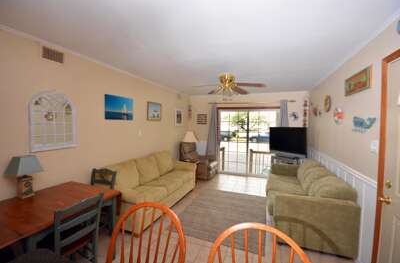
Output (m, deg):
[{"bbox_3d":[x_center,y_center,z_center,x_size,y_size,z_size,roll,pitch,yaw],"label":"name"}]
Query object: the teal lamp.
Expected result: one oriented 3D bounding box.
[{"bbox_3d":[-1.806,0.462,1.728,0.230,0.420,0.225,2,2,22],"label":"teal lamp"}]

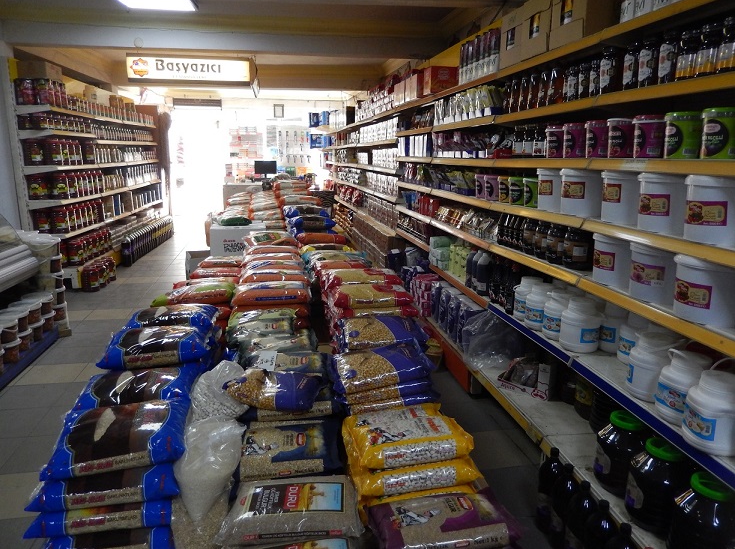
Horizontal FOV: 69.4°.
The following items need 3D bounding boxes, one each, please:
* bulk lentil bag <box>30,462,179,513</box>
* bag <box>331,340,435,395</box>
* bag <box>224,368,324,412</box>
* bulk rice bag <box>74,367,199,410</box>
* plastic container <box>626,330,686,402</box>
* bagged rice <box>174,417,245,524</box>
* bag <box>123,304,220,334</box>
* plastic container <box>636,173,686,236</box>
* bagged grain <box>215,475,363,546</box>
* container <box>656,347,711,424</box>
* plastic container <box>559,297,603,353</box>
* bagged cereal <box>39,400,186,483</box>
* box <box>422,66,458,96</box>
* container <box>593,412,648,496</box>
[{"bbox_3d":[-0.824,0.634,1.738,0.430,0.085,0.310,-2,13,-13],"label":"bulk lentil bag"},{"bbox_3d":[0.065,0.452,2.573,0.440,0.075,0.320,-5,13,-20],"label":"bag"},{"bbox_3d":[-0.413,0.511,2.379,0.420,0.100,0.270,-2,13,-9],"label":"bag"},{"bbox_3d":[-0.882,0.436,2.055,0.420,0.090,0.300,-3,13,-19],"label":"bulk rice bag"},{"bbox_3d":[1.034,0.326,1.907,0.172,0.205,0.172,3,13,10],"label":"plastic container"},{"bbox_3d":[-0.545,0.666,1.832,0.230,0.150,0.380,-3,31,-11],"label":"bagged rice"},{"bbox_3d":[-1.010,0.249,2.769,0.450,0.100,0.300,-3,13,-15],"label":"bag"},{"bbox_3d":[1.042,-0.254,1.858,0.170,0.203,0.170,-8,15,-33],"label":"plastic container"},{"bbox_3d":[-0.248,0.735,1.673,0.420,0.085,0.270,-2,13,-9],"label":"bagged grain"},{"bbox_3d":[1.075,0.372,1.781,0.174,0.205,0.174,-9,16,-36],"label":"container"},{"bbox_3d":[1.097,0.259,2.719,0.190,0.239,0.190,-5,13,-21],"label":"plastic container"},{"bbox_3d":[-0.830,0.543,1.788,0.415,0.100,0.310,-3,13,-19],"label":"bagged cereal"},{"bbox_3d":[0.582,-1.512,4.192,0.215,0.205,0.205,-1,13,-10],"label":"box"},{"bbox_3d":[0.975,0.666,2.015,0.188,0.268,0.188,-10,16,-38],"label":"container"}]

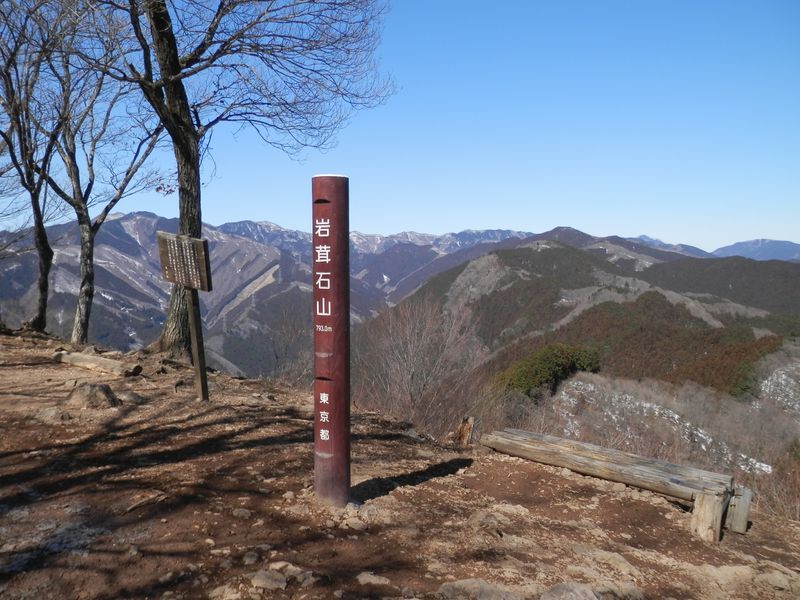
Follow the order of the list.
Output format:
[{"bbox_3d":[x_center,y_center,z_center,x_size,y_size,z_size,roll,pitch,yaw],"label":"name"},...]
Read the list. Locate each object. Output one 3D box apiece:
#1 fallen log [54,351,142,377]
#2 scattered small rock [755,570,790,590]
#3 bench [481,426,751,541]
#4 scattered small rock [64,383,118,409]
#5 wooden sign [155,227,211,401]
[{"bbox_3d":[-3.800,0.782,7.800,1.470,0.160,0.190,3,5,25],"label":"fallen log"},{"bbox_3d":[1.851,1.396,3.100,0.170,0.065,0.110,3,5,30],"label":"scattered small rock"},{"bbox_3d":[1.430,1.247,4.431,1.830,0.300,0.370,4,6,41],"label":"bench"},{"bbox_3d":[-3.080,0.952,6.250,0.480,0.190,0.380,0,4,0],"label":"scattered small rock"},{"bbox_3d":[-2.075,0.194,6.285,0.630,1.680,0.140,0,9,30],"label":"wooden sign"}]

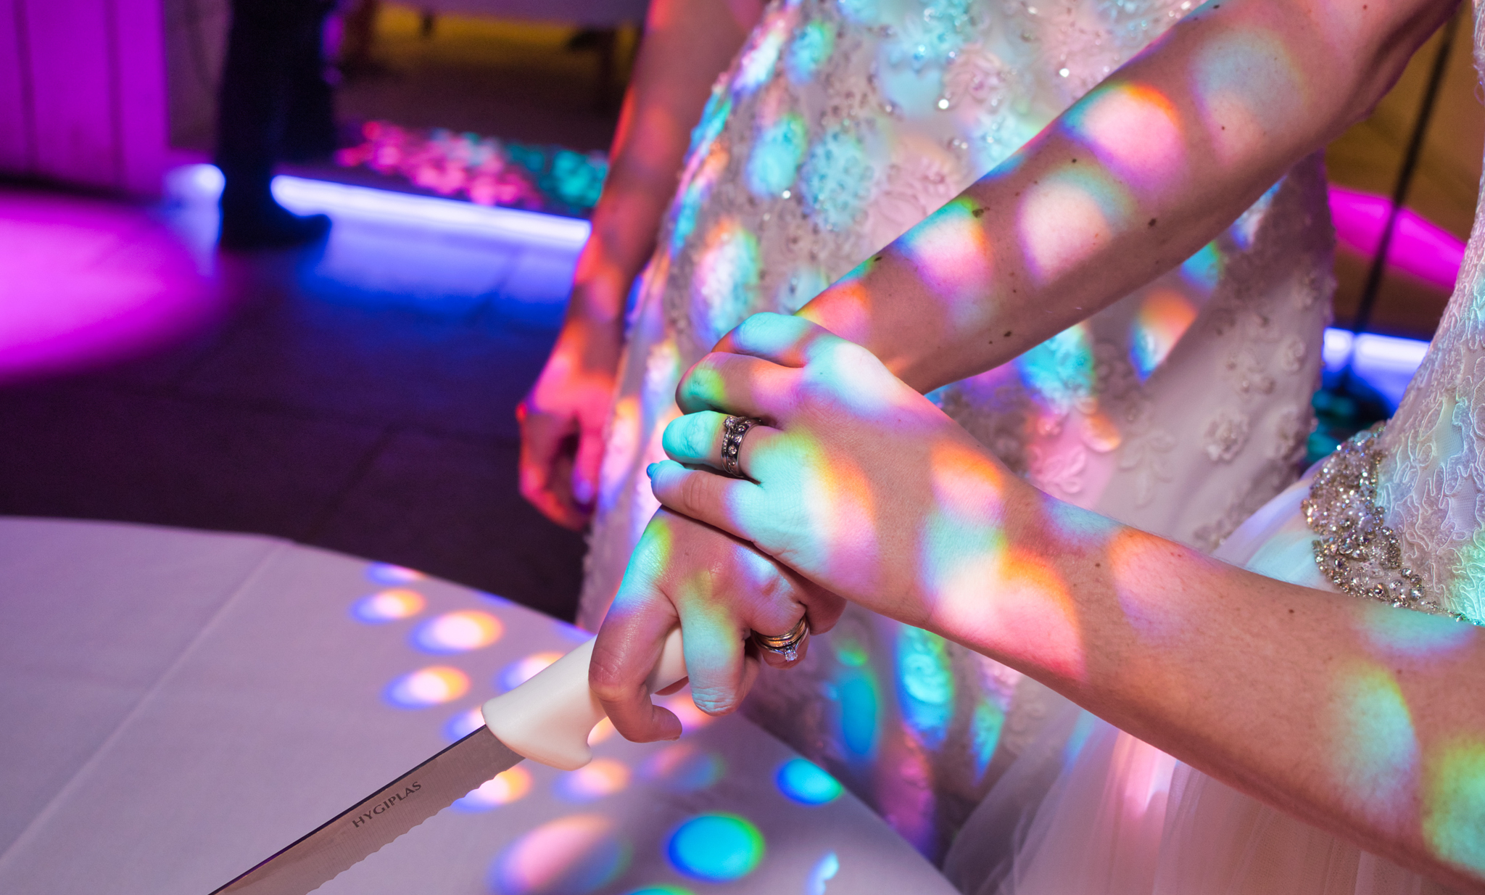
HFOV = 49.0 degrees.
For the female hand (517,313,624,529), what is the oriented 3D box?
[{"bbox_3d":[-0.109,-0.016,1.070,0.065,0.140,0.078,-4,29,-20],"label":"female hand"}]

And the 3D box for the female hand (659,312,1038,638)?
[{"bbox_3d":[0.037,0.007,0.570,0.130,0.088,0.063,27,-11,16],"label":"female hand"}]

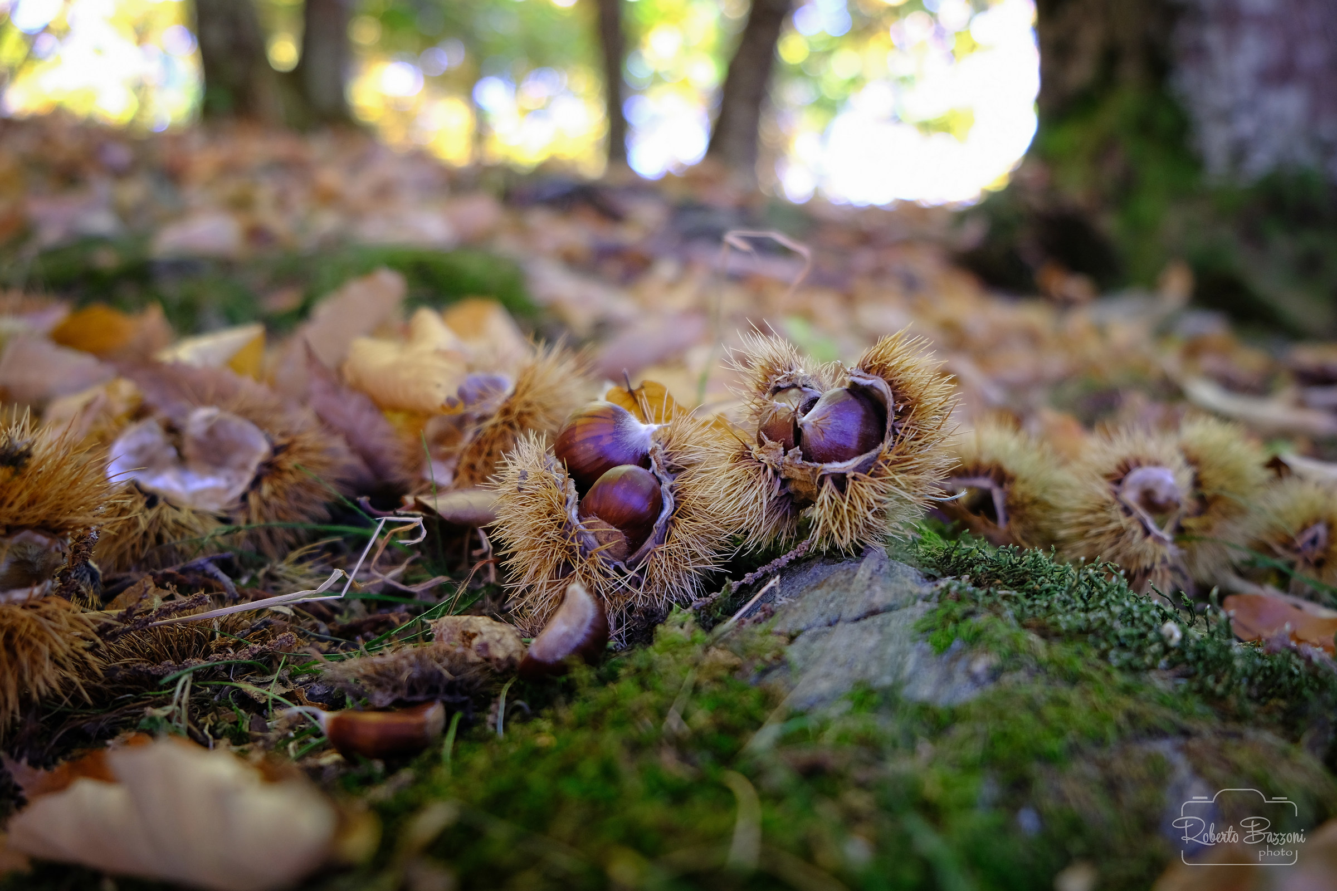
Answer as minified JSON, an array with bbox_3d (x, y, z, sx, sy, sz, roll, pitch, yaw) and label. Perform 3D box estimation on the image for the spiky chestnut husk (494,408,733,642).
[{"bbox_3d":[-0.019,0.027,0.333,0.078,0.073,0.066,-1,8,-10],"label":"spiky chestnut husk"}]

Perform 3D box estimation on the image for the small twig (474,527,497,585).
[{"bbox_3d":[-0.064,0.038,0.347,0.009,0.020,0.010,0,8,0],"label":"small twig"}]

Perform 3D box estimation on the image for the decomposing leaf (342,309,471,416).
[{"bbox_3d":[-0.137,-0.044,0.520,0.066,0.053,0.042,0,12,0],"label":"decomposing leaf"}]

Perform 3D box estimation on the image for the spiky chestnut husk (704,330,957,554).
[{"bbox_3d":[0.060,-0.001,0.372,0.091,0.081,0.072,1,12,3],"label":"spiky chestnut husk"}]

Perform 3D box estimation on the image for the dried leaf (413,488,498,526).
[{"bbox_3d":[-0.078,0.023,0.380,0.040,0.015,0.028,0,8,0],"label":"dried leaf"}]

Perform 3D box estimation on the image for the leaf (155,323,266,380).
[{"bbox_3d":[-0.238,-0.048,0.520,0.058,0.030,0.038,0,8,0],"label":"leaf"}]

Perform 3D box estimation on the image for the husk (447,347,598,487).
[{"bbox_3d":[-0.064,-0.012,0.440,0.062,0.066,0.064,-9,15,-35],"label":"husk"}]

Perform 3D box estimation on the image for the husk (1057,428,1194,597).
[{"bbox_3d":[0.201,0.029,0.440,0.061,0.073,0.062,-1,12,-3],"label":"husk"}]

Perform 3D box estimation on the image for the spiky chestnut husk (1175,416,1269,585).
[{"bbox_3d":[0.236,0.024,0.435,0.054,0.070,0.056,-3,9,-20],"label":"spiky chestnut husk"}]

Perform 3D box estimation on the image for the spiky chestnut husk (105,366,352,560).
[{"bbox_3d":[-0.182,0.007,0.415,0.100,0.078,0.080,2,12,9],"label":"spiky chestnut husk"}]

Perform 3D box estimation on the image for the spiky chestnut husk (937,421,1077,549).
[{"bbox_3d":[0.141,0.018,0.420,0.063,0.057,0.058,4,9,25],"label":"spiky chestnut husk"}]

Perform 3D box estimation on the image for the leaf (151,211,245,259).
[{"bbox_3d":[-0.502,-0.225,1.070,0.098,0.043,0.055,0,12,0],"label":"leaf"}]

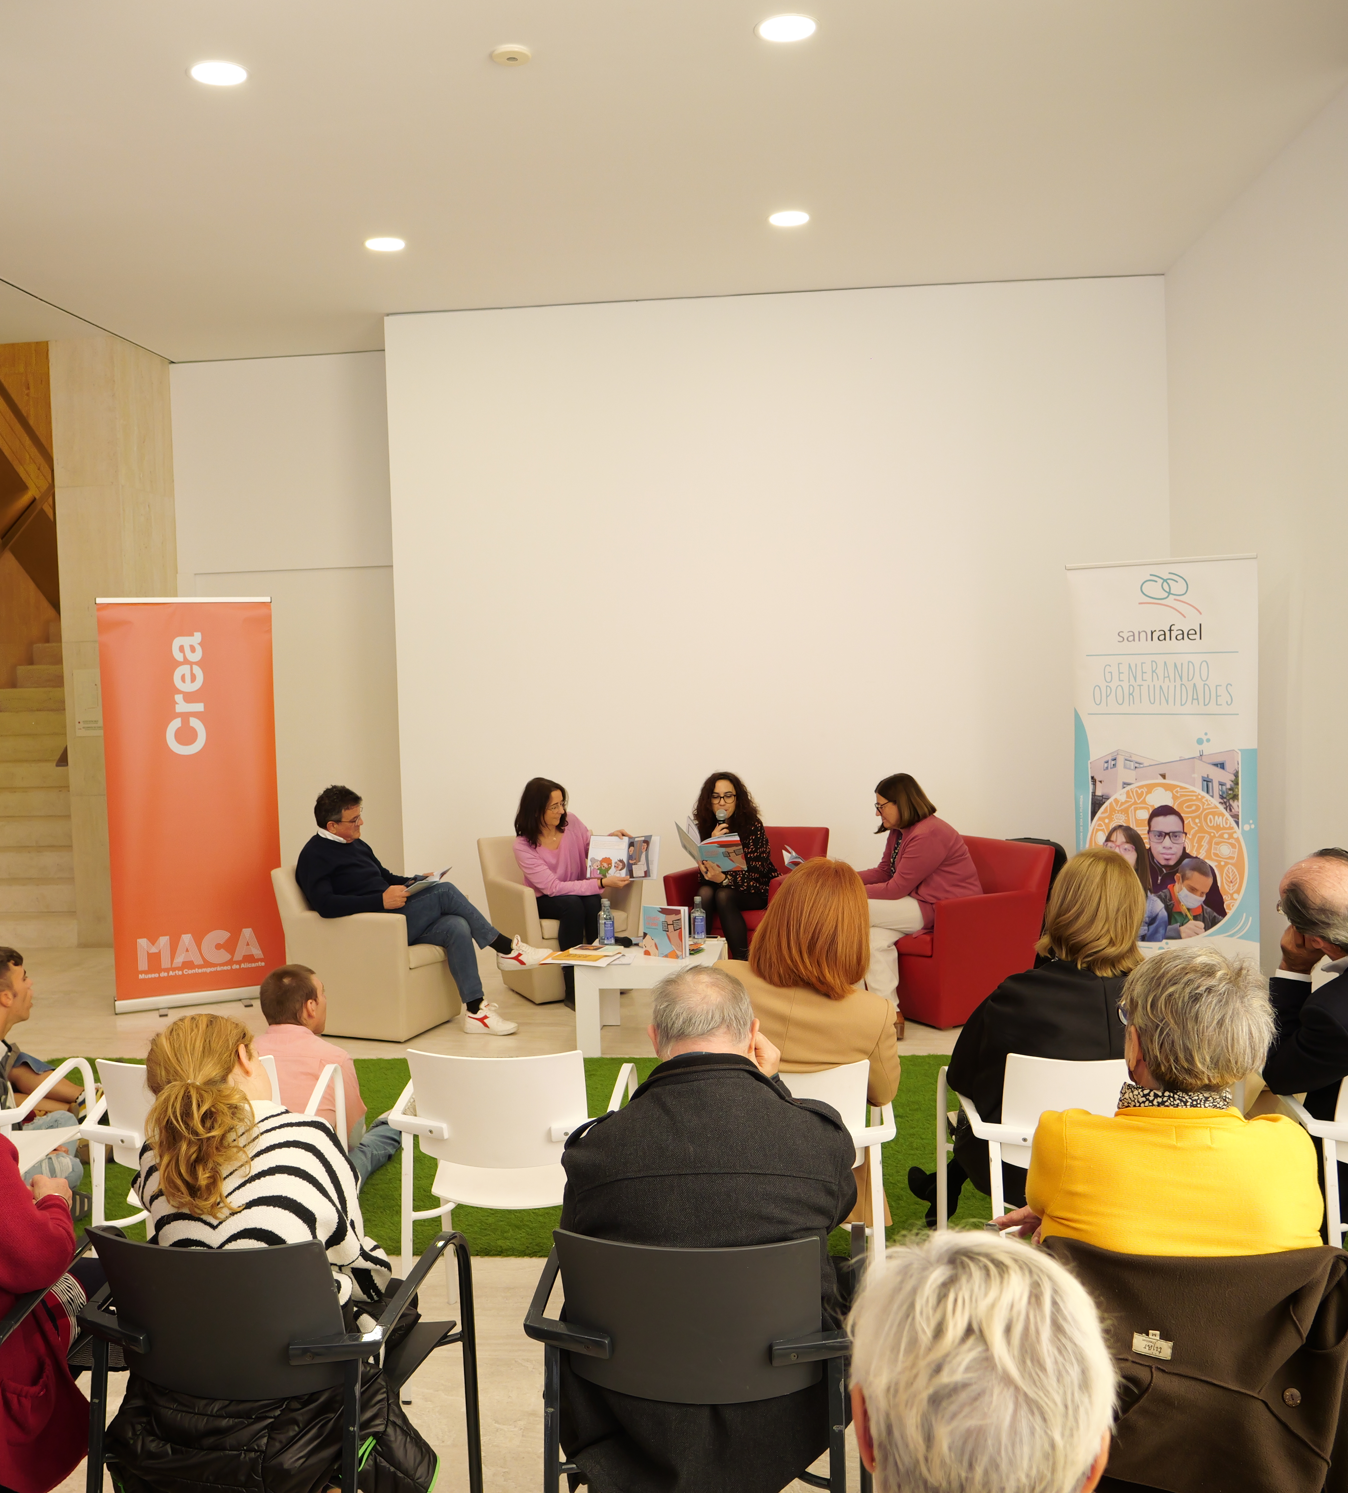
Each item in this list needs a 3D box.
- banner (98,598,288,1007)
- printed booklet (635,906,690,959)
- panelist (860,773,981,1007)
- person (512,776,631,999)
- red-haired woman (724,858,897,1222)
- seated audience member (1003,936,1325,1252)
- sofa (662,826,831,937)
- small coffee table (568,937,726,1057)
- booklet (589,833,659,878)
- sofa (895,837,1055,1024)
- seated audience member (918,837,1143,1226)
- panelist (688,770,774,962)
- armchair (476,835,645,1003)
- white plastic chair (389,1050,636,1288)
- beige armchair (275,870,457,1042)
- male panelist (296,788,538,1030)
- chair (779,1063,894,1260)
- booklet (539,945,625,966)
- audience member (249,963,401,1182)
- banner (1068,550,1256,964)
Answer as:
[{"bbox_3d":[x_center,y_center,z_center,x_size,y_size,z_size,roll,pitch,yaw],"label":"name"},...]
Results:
[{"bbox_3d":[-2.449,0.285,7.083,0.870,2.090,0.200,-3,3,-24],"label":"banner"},{"bbox_3d":[-0.046,0.831,6.183,0.205,0.235,0.070,0,3,26],"label":"printed booklet"},{"bbox_3d":[1.096,0.711,6.564,0.860,1.170,0.560,-3,3,-22],"label":"panelist"},{"bbox_3d":[-0.538,0.722,7.050,0.580,1.130,0.750,-2,3,-16],"label":"person"},{"bbox_3d":[0.321,0.863,3.483,0.520,1.200,0.750,-1,3,1],"label":"red-haired woman"},{"bbox_3d":[0.747,0.887,2.321,0.510,1.220,0.780,-1,3,1],"label":"seated audience member"},{"bbox_3d":[0.424,0.876,7.535,0.648,0.788,0.689,0,3,27],"label":"sofa"},{"bbox_3d":[-0.108,1.117,6.231,0.600,0.410,0.580,-1,3,5],"label":"small coffee table"},{"bbox_3d":[-0.249,0.548,6.800,0.370,0.220,0.100,-1,-7,5],"label":"booklet"},{"bbox_3d":[1.337,0.877,6.793,0.750,0.760,0.750,-3,4,-32],"label":"sofa"},{"bbox_3d":[0.920,0.808,3.343,0.640,1.210,0.900,-2,3,-3],"label":"seated audience member"},{"bbox_3d":[0.314,0.685,6.975,0.520,1.120,0.800,0,3,27],"label":"panelist"},{"bbox_3d":[-0.608,0.905,7.507,0.648,0.788,0.689,-3,3,-30],"label":"armchair"},{"bbox_3d":[-0.373,1.080,3.387,0.550,0.810,0.530,-1,3,6],"label":"white plastic chair"},{"bbox_3d":[-1.430,0.933,6.581,0.700,0.770,0.640,-1,3,22],"label":"beige armchair"},{"bbox_3d":[-1.209,0.769,6.621,1.200,1.170,0.580,-1,3,17],"label":"male panelist"},{"bbox_3d":[0.241,1.044,3.151,0.530,0.800,0.540,-1,3,5],"label":"chair"},{"bbox_3d":[-0.397,0.917,5.992,0.310,0.020,0.260,-1,3,20],"label":"booklet"},{"bbox_3d":[-1.115,1.050,4.613,0.500,0.770,0.780,-1,3,10],"label":"audience member"},{"bbox_3d":[2.310,0.163,6.517,0.860,2.090,0.140,0,3,28],"label":"banner"}]

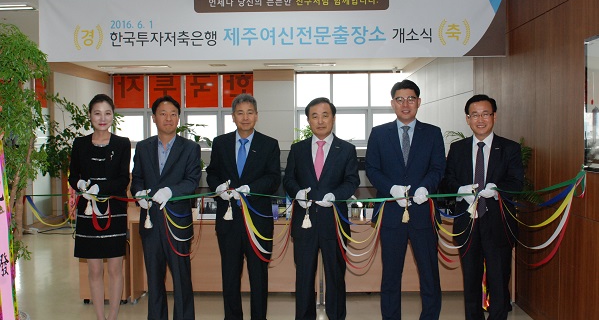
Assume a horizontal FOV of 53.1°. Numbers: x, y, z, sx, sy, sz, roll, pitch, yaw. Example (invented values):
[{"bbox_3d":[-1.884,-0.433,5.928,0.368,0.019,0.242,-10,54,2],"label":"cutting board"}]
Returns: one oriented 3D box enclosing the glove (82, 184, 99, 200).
[{"bbox_3d":[-1.367,0.213,3.930,0.110,0.105,0.130,1,3,24],"label":"glove"}]

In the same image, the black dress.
[{"bbox_3d":[-1.414,0.258,4.237,0.410,0.860,0.340,-1,2,-7],"label":"black dress"}]

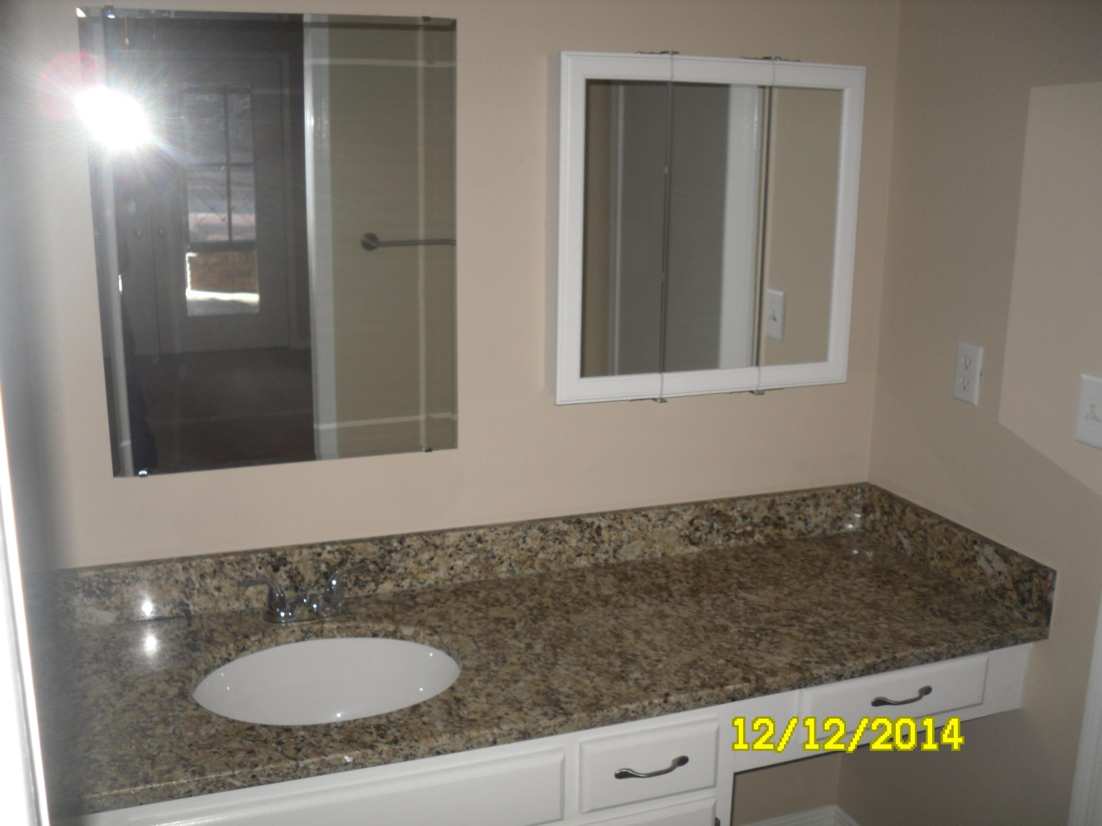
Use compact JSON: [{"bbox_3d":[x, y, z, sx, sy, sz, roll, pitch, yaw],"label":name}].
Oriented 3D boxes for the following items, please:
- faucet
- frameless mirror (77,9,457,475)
[{"bbox_3d":[-0.420,0.327,1.933,0.230,0.085,0.145,-4,14,-19],"label":"faucet"},{"bbox_3d":[-0.458,-0.286,1.911,0.612,0.765,0.010,-4,14,-20],"label":"frameless mirror"}]

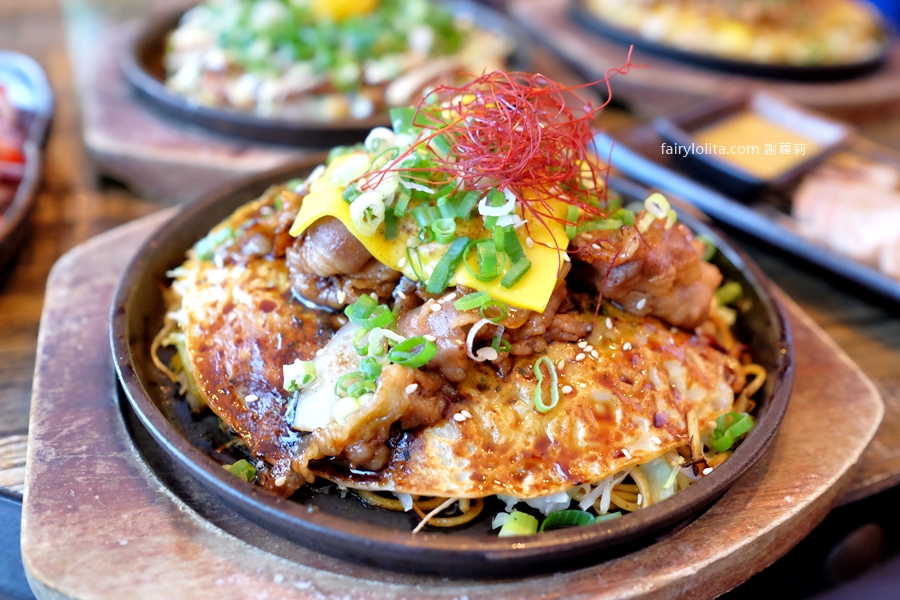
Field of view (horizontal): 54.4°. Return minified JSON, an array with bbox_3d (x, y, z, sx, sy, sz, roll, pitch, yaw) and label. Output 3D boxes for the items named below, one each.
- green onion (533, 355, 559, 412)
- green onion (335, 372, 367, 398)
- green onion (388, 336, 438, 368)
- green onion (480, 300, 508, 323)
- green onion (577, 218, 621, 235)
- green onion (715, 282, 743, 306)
[{"bbox_3d":[0.027,0.024,0.249,0.007,0.003,0.015,-1,70,-15],"label":"green onion"},{"bbox_3d":[-0.027,0.023,0.240,0.008,0.003,0.007,-5,57,7],"label":"green onion"},{"bbox_3d":[-0.010,0.014,0.234,0.012,0.003,0.009,-25,32,-3],"label":"green onion"},{"bbox_3d":[0.012,0.003,0.240,0.008,0.002,0.007,-2,45,2],"label":"green onion"},{"bbox_3d":[0.046,-0.022,0.267,0.013,0.003,0.004,1,36,-5],"label":"green onion"},{"bbox_3d":[0.096,-0.002,0.300,0.005,0.005,0.010,28,41,29],"label":"green onion"}]

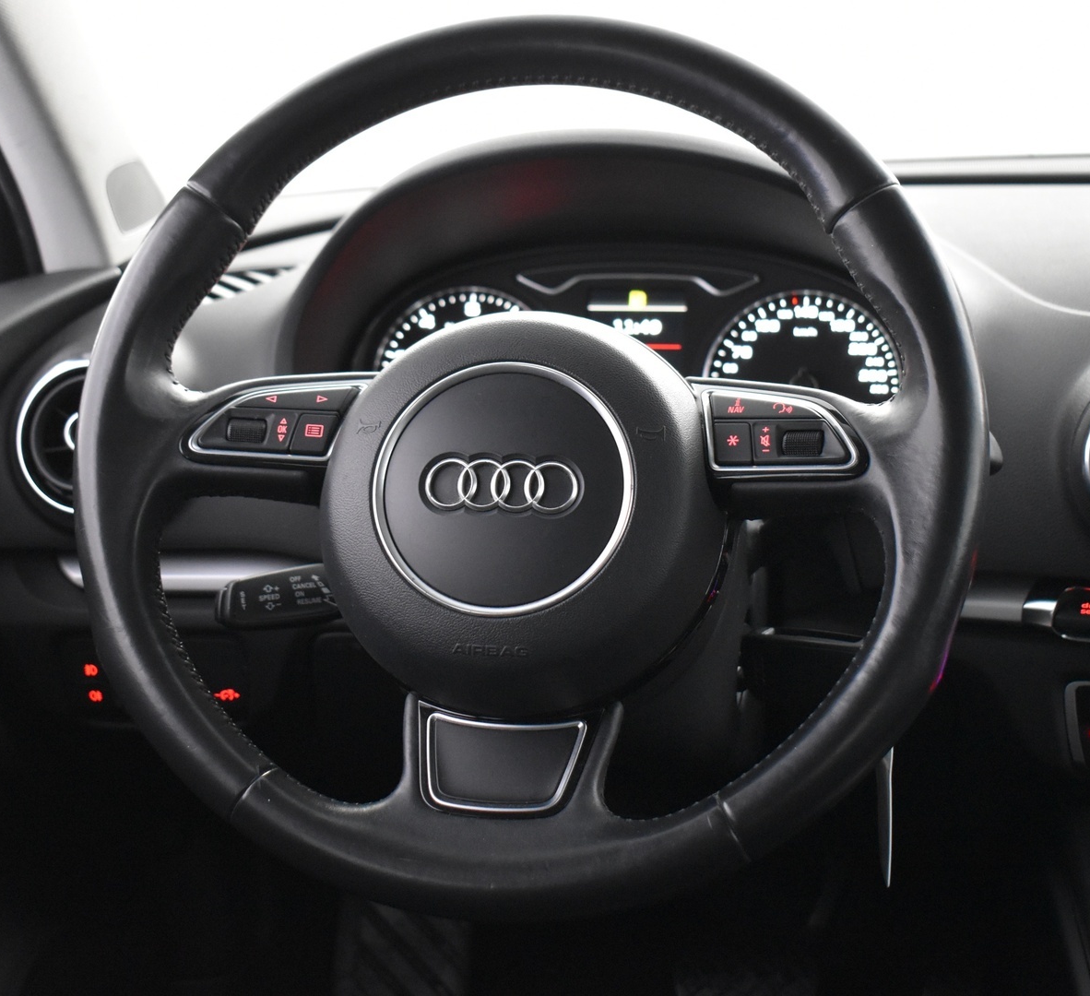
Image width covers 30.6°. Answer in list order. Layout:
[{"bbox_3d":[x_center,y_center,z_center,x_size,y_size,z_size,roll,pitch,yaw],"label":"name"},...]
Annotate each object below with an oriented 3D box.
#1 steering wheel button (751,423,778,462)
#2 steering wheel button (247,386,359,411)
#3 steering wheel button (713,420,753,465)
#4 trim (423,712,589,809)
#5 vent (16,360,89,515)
[{"bbox_3d":[0.087,-0.022,0.781,0.011,0.015,0.006,-1,-18,22],"label":"steering wheel button"},{"bbox_3d":[-0.102,-0.041,0.821,0.046,0.011,0.006,4,-17,-1],"label":"steering wheel button"},{"bbox_3d":[0.075,-0.021,0.786,0.016,0.018,0.006,-1,-18,22],"label":"steering wheel button"},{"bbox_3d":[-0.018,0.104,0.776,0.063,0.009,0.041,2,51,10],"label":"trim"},{"bbox_3d":[-0.247,-0.033,1.092,0.084,0.084,0.030,2,1,14],"label":"vent"}]

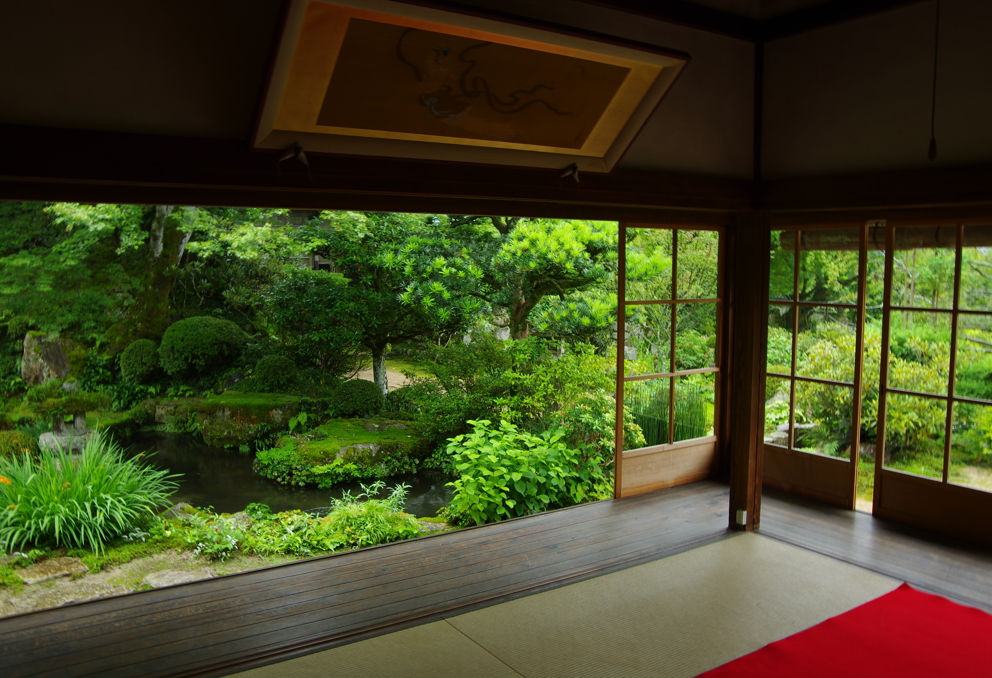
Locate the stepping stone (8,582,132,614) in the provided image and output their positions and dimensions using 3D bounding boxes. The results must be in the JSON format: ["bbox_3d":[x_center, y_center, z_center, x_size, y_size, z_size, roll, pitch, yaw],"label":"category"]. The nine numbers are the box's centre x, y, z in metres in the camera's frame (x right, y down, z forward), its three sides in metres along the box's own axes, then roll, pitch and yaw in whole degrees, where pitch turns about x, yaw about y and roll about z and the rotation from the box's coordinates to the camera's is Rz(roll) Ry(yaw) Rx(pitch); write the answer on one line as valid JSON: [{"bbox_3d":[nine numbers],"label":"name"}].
[{"bbox_3d":[-2.431,1.580,4.429,0.660,0.110,0.420,-3,6,-31],"label":"stepping stone"}]

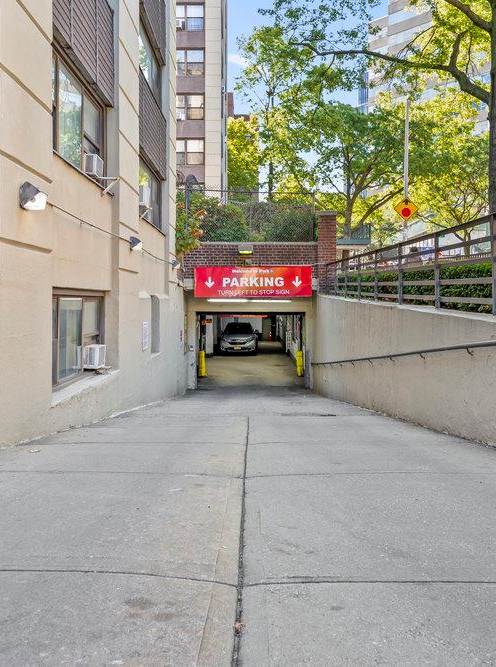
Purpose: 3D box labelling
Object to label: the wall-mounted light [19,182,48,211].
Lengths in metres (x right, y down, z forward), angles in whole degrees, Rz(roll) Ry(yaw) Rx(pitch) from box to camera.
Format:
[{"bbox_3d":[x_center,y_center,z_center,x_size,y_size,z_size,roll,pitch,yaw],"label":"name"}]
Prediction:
[{"bbox_3d":[-1.920,-1.220,6.040,0.190,0.240,0.320,0,2,0],"label":"wall-mounted light"}]

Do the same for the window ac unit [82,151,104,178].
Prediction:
[{"bbox_3d":[-2.240,-2.300,9.250,0.370,0.280,0.420,0,2,0],"label":"window ac unit"}]

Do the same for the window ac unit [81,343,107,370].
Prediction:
[{"bbox_3d":[-2.200,0.320,9.200,0.380,0.290,0.430,0,2,0],"label":"window ac unit"}]

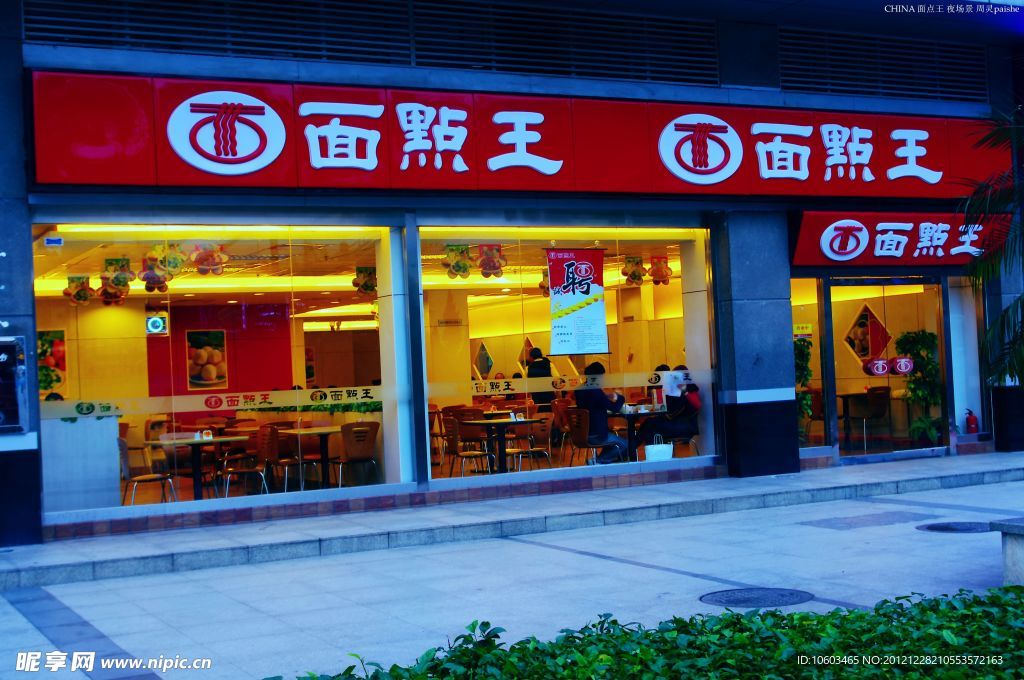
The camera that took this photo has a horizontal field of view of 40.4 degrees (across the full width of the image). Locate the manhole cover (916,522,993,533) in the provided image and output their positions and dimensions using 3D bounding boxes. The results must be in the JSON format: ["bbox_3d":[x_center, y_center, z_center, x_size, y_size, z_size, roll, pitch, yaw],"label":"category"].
[{"bbox_3d":[3.691,1.555,11.454,0.705,0.040,0.705,-2,-1,-27],"label":"manhole cover"}]

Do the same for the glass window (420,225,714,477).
[{"bbox_3d":[0.704,0.079,15.019,3.592,2.587,0.101,-2,-1,-27],"label":"glass window"}]

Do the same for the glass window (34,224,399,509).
[{"bbox_3d":[-2.660,0.200,13.289,3.571,2.592,0.101,-2,-1,-27],"label":"glass window"}]

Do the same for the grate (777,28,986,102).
[{"bbox_3d":[4.546,-3.320,16.923,3.302,0.780,0.111,-2,-1,-27],"label":"grate"}]

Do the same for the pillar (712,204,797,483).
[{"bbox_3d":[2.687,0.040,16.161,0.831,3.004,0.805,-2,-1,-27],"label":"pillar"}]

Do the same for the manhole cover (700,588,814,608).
[{"bbox_3d":[1.510,1.598,8.569,0.695,0.040,0.695,-3,-1,0],"label":"manhole cover"}]

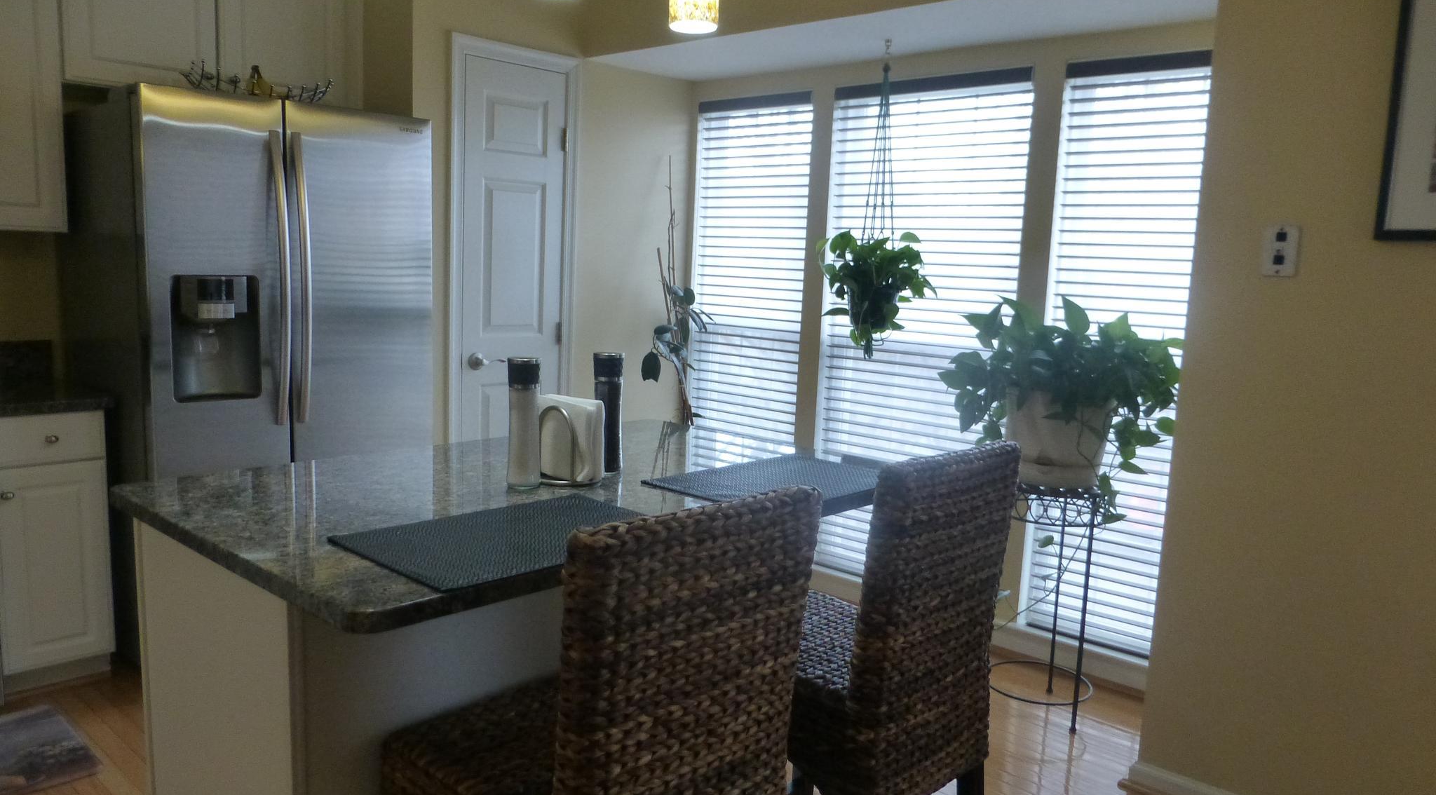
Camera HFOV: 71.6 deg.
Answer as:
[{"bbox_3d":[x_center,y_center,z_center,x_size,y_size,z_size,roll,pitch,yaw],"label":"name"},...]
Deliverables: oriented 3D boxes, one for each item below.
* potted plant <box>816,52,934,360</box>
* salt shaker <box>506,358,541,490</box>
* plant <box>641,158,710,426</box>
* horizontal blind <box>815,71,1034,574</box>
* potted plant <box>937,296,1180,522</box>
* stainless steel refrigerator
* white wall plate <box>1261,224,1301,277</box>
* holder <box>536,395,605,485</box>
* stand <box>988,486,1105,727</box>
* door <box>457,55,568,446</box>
[{"bbox_3d":[0.566,-0.682,3.580,0.390,1.094,0.370,2,8,0],"label":"potted plant"},{"bbox_3d":[-0.366,0.046,1.881,0.065,0.245,0.065,2,8,0],"label":"salt shaker"},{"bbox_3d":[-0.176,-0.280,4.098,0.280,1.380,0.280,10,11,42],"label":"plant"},{"bbox_3d":[0.729,-0.212,3.787,0.820,1.940,0.060,10,11,42],"label":"horizontal blind"},{"bbox_3d":[1.011,0.030,2.975,0.660,0.660,0.600,10,11,42],"label":"potted plant"},{"bbox_3d":[-1.606,-0.075,3.473,0.900,1.785,0.908,10,11,42],"label":"stainless steel refrigerator"},{"bbox_3d":[1.302,-0.338,2.304,0.071,0.116,0.008,9,10,41],"label":"white wall plate"},{"bbox_3d":[-0.297,0.079,1.984,0.155,0.155,0.105,10,11,42],"label":"holder"},{"bbox_3d":[1.006,0.620,3.057,0.320,0.720,0.320,10,11,42],"label":"stand"},{"bbox_3d":[-0.811,-0.254,3.961,0.050,2.060,0.485,10,11,42],"label":"door"}]

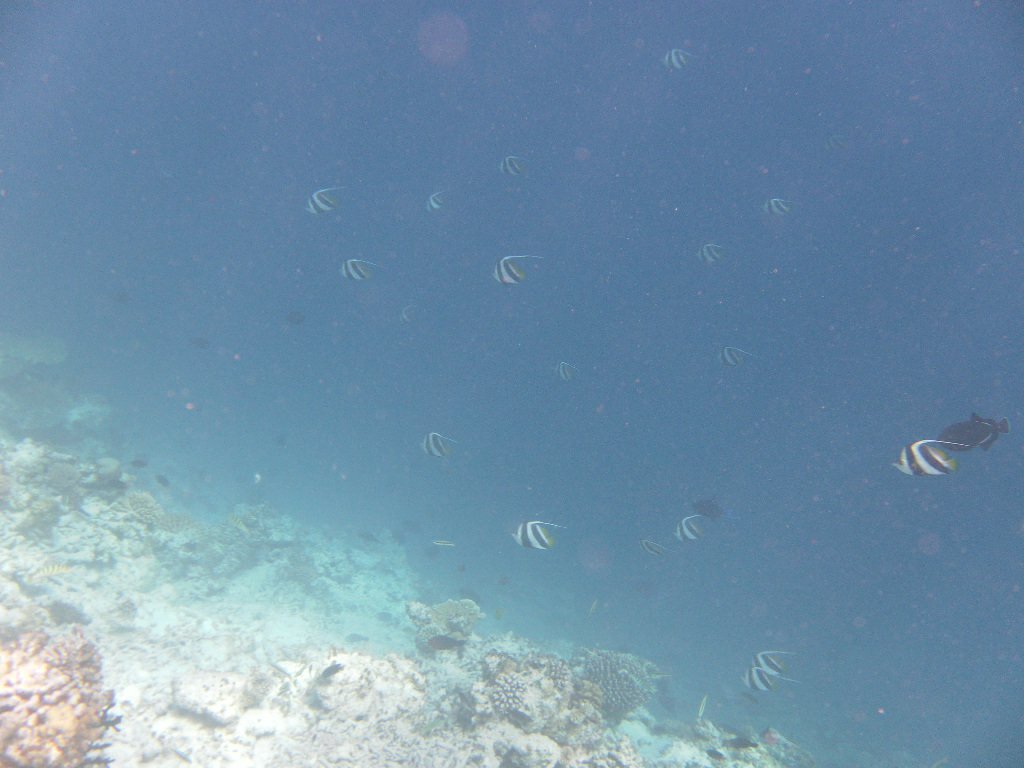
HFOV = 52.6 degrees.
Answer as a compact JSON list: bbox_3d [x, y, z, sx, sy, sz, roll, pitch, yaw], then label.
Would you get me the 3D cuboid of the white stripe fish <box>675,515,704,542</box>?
[{"bbox_3d":[0.823,0.670,4.800,0.150,0.121,0.035,-15,6,1],"label":"white stripe fish"}]

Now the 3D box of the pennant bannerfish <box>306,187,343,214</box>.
[{"bbox_3d":[-0.924,-0.904,5.100,0.184,0.128,0.035,-15,6,1],"label":"pennant bannerfish"}]

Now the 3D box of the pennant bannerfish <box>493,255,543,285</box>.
[{"bbox_3d":[0.023,-0.475,4.300,0.235,0.120,0.035,-1,8,33],"label":"pennant bannerfish"}]

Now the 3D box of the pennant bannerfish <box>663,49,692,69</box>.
[{"bbox_3d":[0.959,-1.886,6.000,0.195,0.112,0.035,0,8,30],"label":"pennant bannerfish"}]

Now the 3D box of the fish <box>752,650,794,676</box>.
[{"bbox_3d":[1.157,1.242,4.600,0.185,0.105,0.035,-1,8,30],"label":"fish"}]

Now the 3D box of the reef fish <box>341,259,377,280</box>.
[{"bbox_3d":[-0.766,-0.575,5.200,0.191,0.110,0.035,0,6,0],"label":"reef fish"}]

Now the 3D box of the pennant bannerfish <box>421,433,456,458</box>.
[{"bbox_3d":[-0.355,0.297,5.000,0.174,0.126,0.035,0,6,0],"label":"pennant bannerfish"}]

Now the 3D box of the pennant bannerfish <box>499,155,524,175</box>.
[{"bbox_3d":[0.003,-1.230,5.800,0.150,0.112,0.035,0,6,0],"label":"pennant bannerfish"}]

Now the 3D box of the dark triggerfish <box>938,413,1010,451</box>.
[{"bbox_3d":[1.426,0.147,3.200,0.215,0.100,0.045,-12,5,19],"label":"dark triggerfish"}]

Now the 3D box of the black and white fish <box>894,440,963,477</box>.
[{"bbox_3d":[1.164,0.209,2.900,0.200,0.102,0.033,-1,9,21],"label":"black and white fish"}]

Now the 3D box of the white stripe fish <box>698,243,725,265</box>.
[{"bbox_3d":[1.195,-0.781,6.200,0.185,0.112,0.035,0,9,29],"label":"white stripe fish"}]

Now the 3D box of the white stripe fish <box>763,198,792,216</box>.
[{"bbox_3d":[1.538,-1.023,6.000,0.190,0.105,0.035,0,9,27],"label":"white stripe fish"}]

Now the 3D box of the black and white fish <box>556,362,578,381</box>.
[{"bbox_3d":[0.332,-0.081,6.200,0.170,0.112,0.035,0,7,41],"label":"black and white fish"}]

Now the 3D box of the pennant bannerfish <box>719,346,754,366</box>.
[{"bbox_3d":[1.214,-0.149,5.600,0.195,0.108,0.035,0,6,0],"label":"pennant bannerfish"}]

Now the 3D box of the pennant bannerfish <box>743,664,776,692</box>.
[{"bbox_3d":[1.100,1.308,4.600,0.151,0.124,0.035,-3,6,0],"label":"pennant bannerfish"}]

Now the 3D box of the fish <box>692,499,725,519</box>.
[{"bbox_3d":[1.101,0.697,5.800,0.180,0.112,0.050,5,6,0],"label":"fish"}]

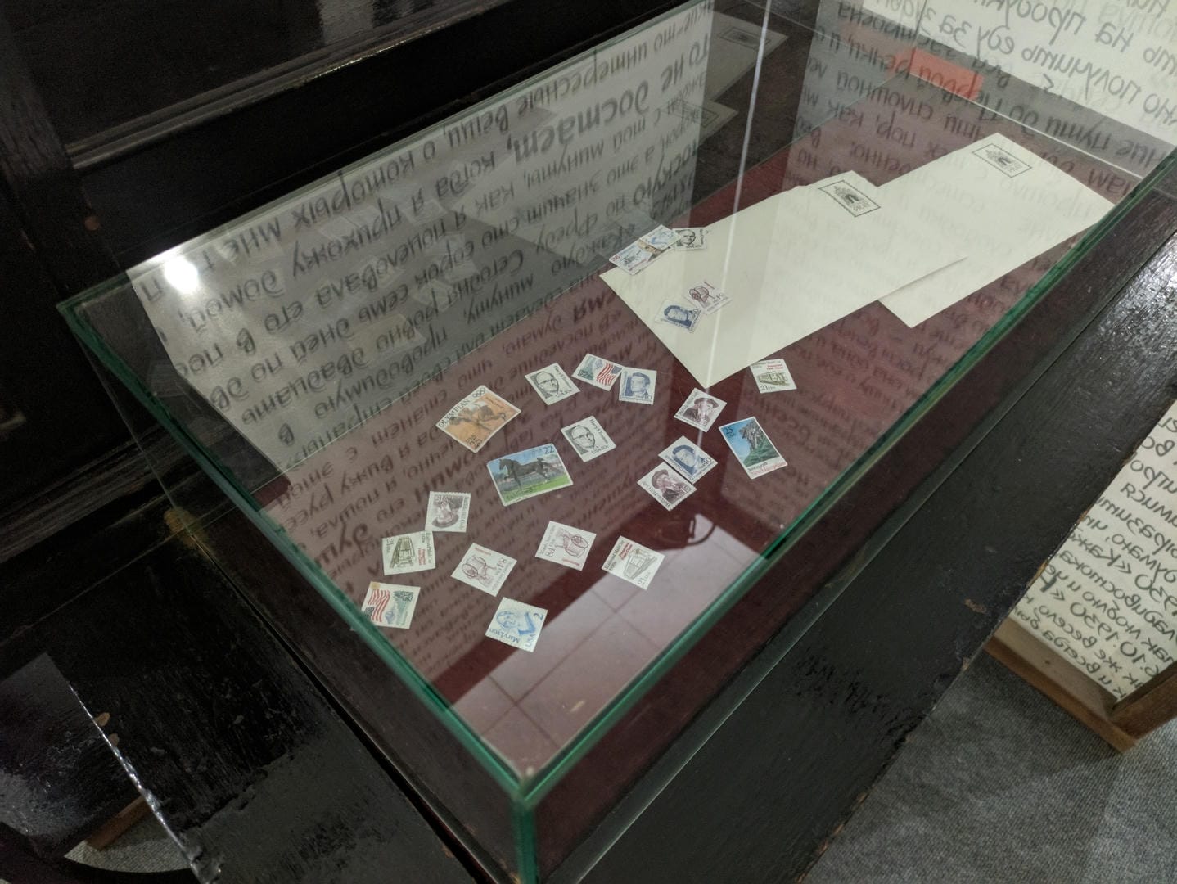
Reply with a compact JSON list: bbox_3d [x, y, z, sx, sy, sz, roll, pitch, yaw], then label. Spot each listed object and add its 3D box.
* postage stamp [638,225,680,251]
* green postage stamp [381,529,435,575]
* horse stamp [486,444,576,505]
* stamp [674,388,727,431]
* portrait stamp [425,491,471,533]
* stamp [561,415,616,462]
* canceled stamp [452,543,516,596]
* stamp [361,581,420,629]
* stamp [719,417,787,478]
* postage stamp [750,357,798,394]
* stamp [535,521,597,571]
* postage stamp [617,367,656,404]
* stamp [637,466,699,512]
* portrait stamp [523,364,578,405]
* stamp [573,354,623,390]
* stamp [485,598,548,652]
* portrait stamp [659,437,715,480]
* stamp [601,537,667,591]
[{"bbox_3d":[0.052,-0.145,0.600,0.021,0.001,0.024,37,60,23],"label":"postage stamp"},{"bbox_3d":[-0.092,0.057,0.435,0.025,0.001,0.022,-8,54,-8],"label":"green postage stamp"},{"bbox_3d":[-0.033,0.018,0.478,0.040,0.001,0.031,-17,56,-14],"label":"horse stamp"},{"bbox_3d":[0.066,-0.019,0.498,0.022,0.001,0.025,27,57,17],"label":"stamp"},{"bbox_3d":[-0.074,0.037,0.450,0.022,0.001,0.025,2,53,-1],"label":"portrait stamp"},{"bbox_3d":[0.000,-0.002,0.483,0.022,0.001,0.025,-26,59,-20],"label":"stamp"},{"bbox_3d":[-0.053,0.064,0.431,0.025,0.001,0.022,22,55,13],"label":"canceled stamp"},{"bbox_3d":[-0.098,0.080,0.417,0.025,0.001,0.022,6,53,2],"label":"stamp"},{"bbox_3d":[0.096,0.003,0.495,0.025,0.001,0.039,-18,56,-15],"label":"stamp"},{"bbox_3d":[0.115,-0.041,0.528,0.022,0.001,0.025,-7,54,-8],"label":"postage stamp"},{"bbox_3d":[-0.011,0.054,0.441,0.025,0.001,0.022,16,54,9],"label":"stamp"},{"bbox_3d":[0.031,-0.035,0.520,0.022,0.001,0.025,7,53,3],"label":"postage stamp"},{"bbox_3d":[0.044,0.025,0.476,0.022,0.001,0.025,-36,62,-25],"label":"stamp"},{"bbox_3d":[-0.022,-0.036,0.518,0.022,0.001,0.025,-26,59,-20],"label":"portrait stamp"},{"bbox_3d":[0.006,-0.042,0.513,0.025,0.001,0.022,23,56,14],"label":"stamp"},{"bbox_3d":[-0.034,0.088,0.414,0.025,0.001,0.022,16,54,9],"label":"stamp"},{"bbox_3d":[0.057,0.010,0.488,0.022,0.001,0.025,-38,63,-26],"label":"portrait stamp"},{"bbox_3d":[0.024,0.063,0.447,0.025,0.001,0.022,24,56,14],"label":"stamp"}]

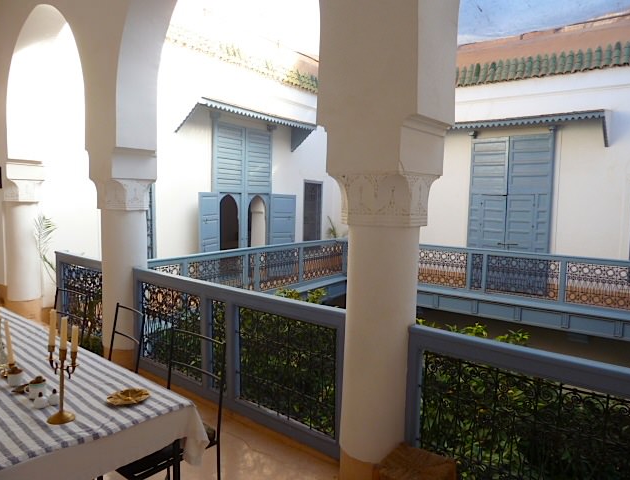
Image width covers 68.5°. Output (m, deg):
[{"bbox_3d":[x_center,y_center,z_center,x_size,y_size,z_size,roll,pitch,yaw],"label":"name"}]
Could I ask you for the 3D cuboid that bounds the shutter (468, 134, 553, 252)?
[{"bbox_3d":[3.499,-0.455,8.403,1.420,2.780,0.130,5,6,39],"label":"shutter"}]

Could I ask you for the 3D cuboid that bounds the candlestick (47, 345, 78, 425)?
[{"bbox_3d":[-0.952,0.543,1.730,0.150,0.268,0.095,4,5,28],"label":"candlestick"}]

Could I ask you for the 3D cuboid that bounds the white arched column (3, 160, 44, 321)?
[{"bbox_3d":[-3.908,-0.013,6.189,0.435,2.020,0.435,5,6,39],"label":"white arched column"}]

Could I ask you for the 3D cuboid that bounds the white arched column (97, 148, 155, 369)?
[{"bbox_3d":[-1.773,0.192,4.321,0.435,2.020,0.435,5,6,39],"label":"white arched column"}]

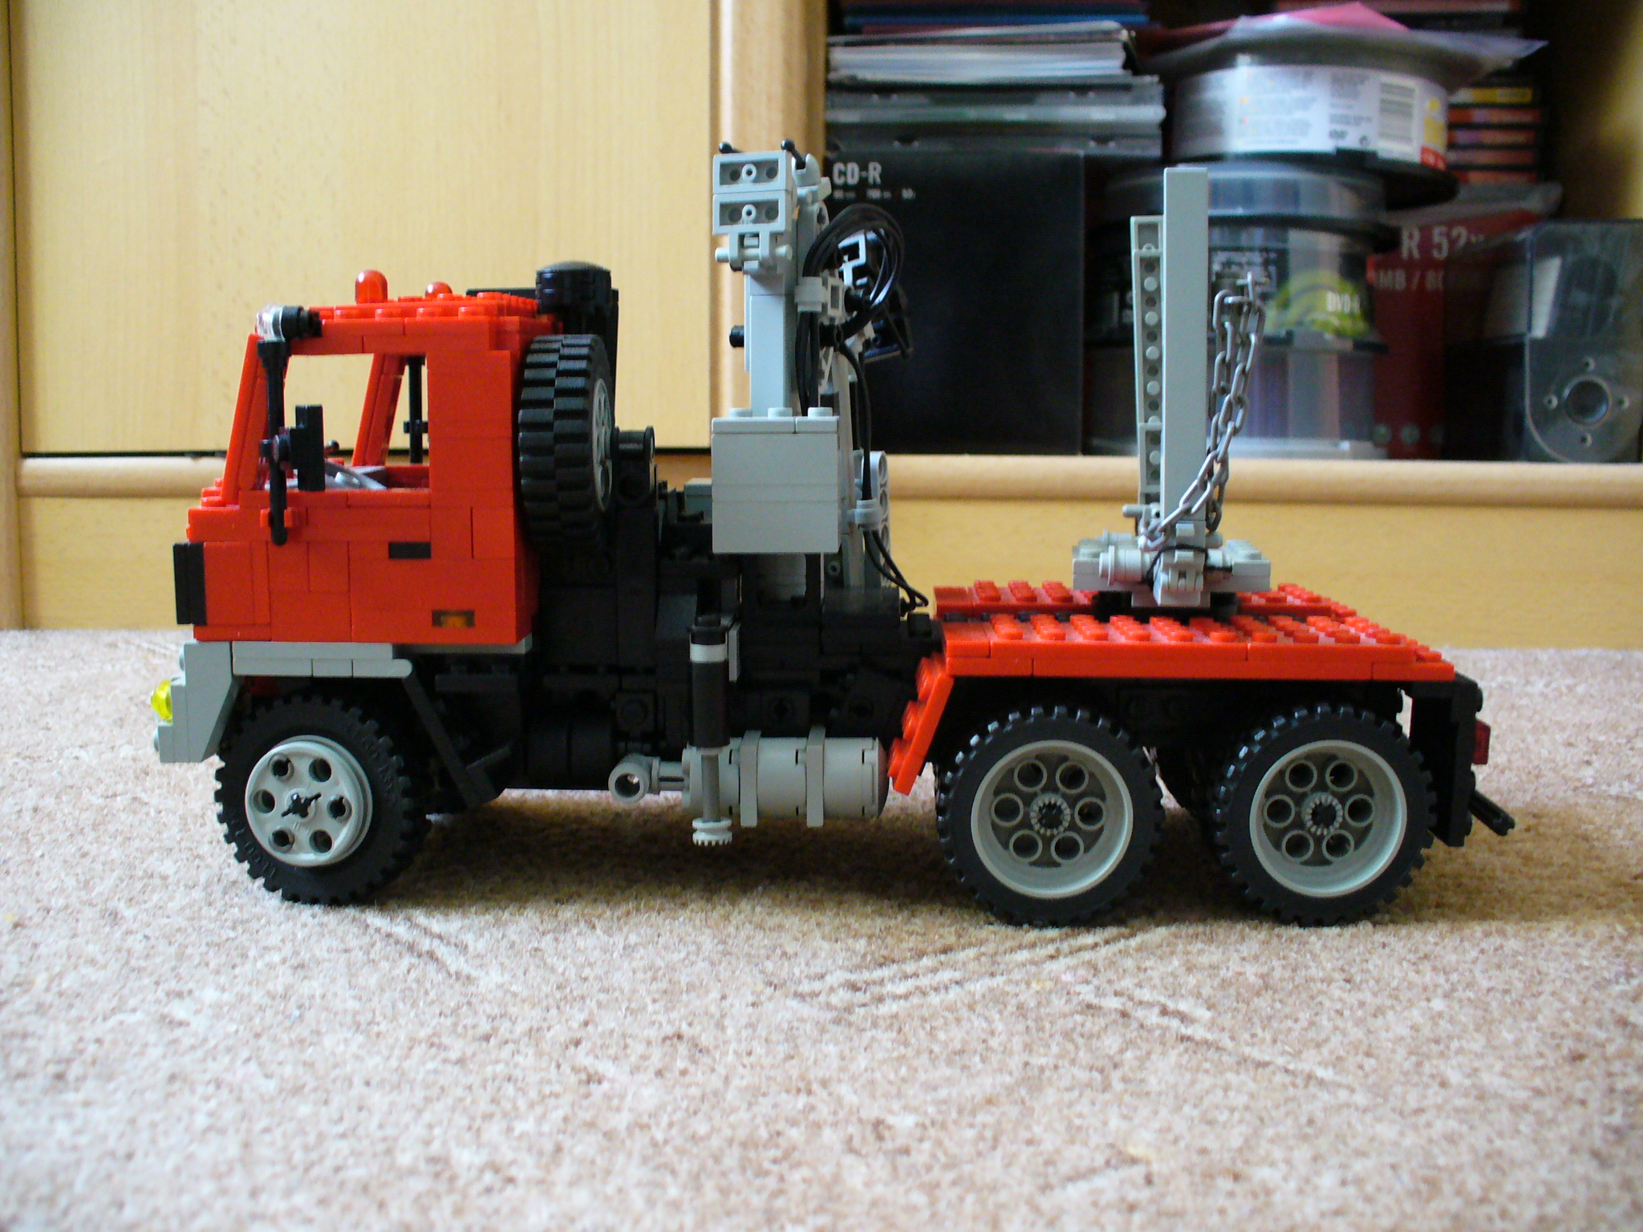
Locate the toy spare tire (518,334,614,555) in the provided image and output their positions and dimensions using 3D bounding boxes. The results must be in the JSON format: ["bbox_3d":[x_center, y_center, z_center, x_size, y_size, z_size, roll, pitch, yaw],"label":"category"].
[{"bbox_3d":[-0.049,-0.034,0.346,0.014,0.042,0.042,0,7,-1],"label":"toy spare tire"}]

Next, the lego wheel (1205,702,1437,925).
[{"bbox_3d":[0.096,0.038,0.340,0.042,0.042,0.015,0,7,2],"label":"lego wheel"}]

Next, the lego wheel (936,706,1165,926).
[{"bbox_3d":[0.044,0.038,0.342,0.042,0.042,0.015,0,7,2],"label":"lego wheel"}]

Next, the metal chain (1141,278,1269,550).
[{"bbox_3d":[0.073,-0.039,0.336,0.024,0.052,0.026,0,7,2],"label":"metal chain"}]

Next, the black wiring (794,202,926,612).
[{"bbox_3d":[0.008,-0.045,0.372,0.028,0.087,0.028,0,7,2],"label":"black wiring"}]

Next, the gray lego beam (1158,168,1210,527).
[{"bbox_3d":[0.067,-0.050,0.326,0.008,0.064,0.009,1,7,7],"label":"gray lego beam"}]

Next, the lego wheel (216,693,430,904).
[{"bbox_3d":[-0.100,0.036,0.353,0.042,0.042,0.015,2,7,11],"label":"lego wheel"}]

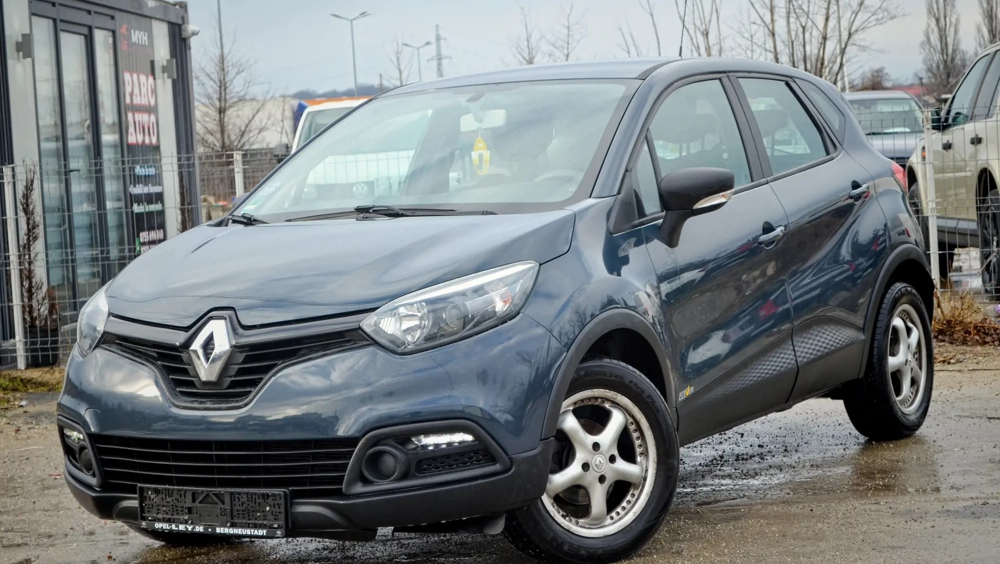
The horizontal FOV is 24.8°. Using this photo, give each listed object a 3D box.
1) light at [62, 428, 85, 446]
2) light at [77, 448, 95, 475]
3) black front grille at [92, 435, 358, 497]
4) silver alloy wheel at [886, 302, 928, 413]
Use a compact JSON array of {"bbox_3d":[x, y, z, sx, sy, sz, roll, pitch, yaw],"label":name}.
[{"bbox_3d":[-1.320,0.476,7.048,0.050,0.050,0.170,-6,4,-35],"label":"light"},{"bbox_3d":[-1.238,0.535,6.850,0.085,0.085,0.065,-2,4,30],"label":"light"},{"bbox_3d":[-0.814,0.527,6.558,0.970,0.150,0.110,-2,4,31],"label":"black front grille"},{"bbox_3d":[1.546,0.309,9.055,0.180,0.440,0.440,-2,4,30],"label":"silver alloy wheel"}]

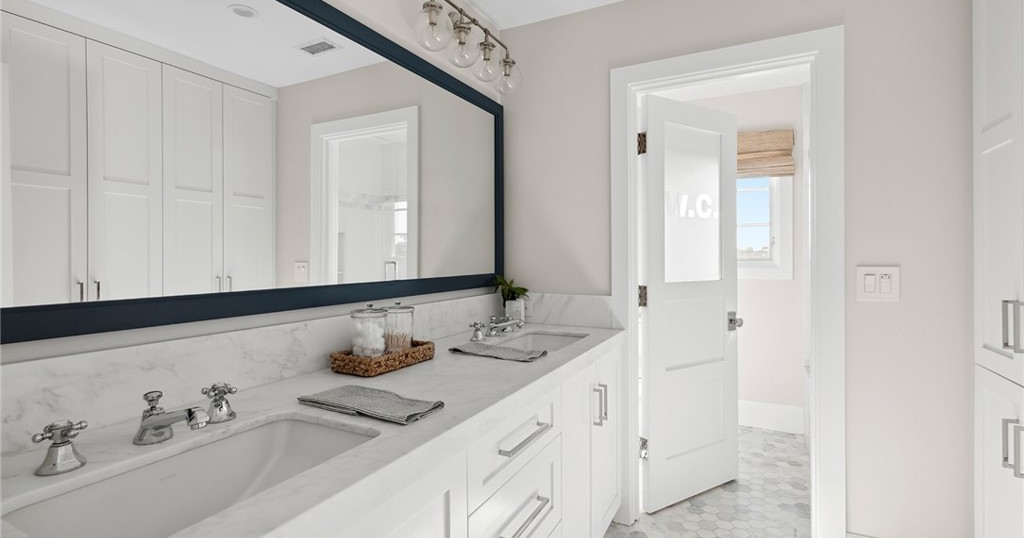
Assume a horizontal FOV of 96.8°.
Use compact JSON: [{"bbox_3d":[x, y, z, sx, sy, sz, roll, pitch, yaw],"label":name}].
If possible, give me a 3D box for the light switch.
[{"bbox_3d":[1.351,0.056,1.677,0.127,0.128,0.012,0,1,26],"label":"light switch"}]

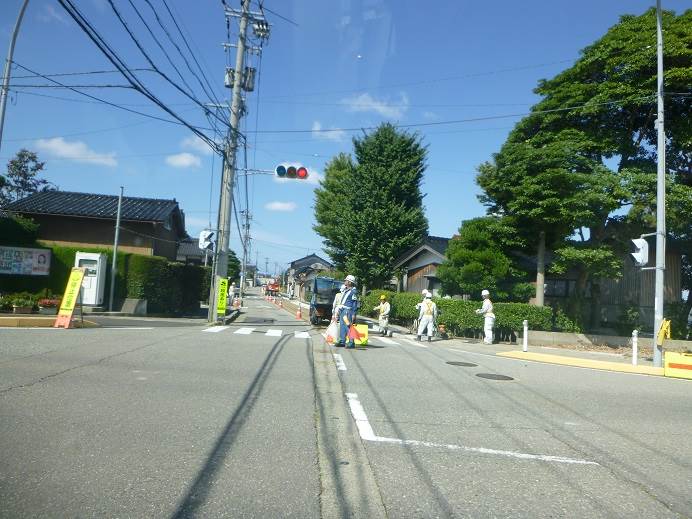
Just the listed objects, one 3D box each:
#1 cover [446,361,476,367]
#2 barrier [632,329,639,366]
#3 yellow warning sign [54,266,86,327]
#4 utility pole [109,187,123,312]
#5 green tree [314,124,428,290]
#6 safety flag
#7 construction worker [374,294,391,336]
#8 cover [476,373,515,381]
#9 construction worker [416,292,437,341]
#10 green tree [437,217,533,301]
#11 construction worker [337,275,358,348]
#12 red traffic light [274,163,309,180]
[{"bbox_3d":[2.426,2.191,10.500,0.650,0.030,0.650,3,-3,0],"label":"cover"},{"bbox_3d":[6.314,1.941,10.900,0.115,0.790,0.115,3,-3,0],"label":"barrier"},{"bbox_3d":[-7.488,1.048,13.647,0.520,1.640,0.460,1,-3,23],"label":"yellow warning sign"},{"bbox_3d":[-9.188,-0.390,20.000,0.130,5.000,0.130,3,-4,0],"label":"utility pole"},{"bbox_3d":[1.121,-1.639,22.510,4.800,8.910,4.800,3,-4,0],"label":"green tree"},{"bbox_3d":[0.216,1.765,12.000,0.380,0.400,0.140,3,-3,0],"label":"safety flag"},{"bbox_3d":[1.241,1.915,17.000,0.480,1.430,0.480,5,-4,-38],"label":"construction worker"},{"bbox_3d":[2.600,2.034,8.691,0.660,0.030,0.660,3,-4,0],"label":"cover"},{"bbox_3d":[2.545,1.834,15.800,0.640,1.580,0.450,3,-3,3],"label":"construction worker"},{"bbox_3d":[5.542,0.540,20.000,3.800,4.500,3.600,3,-3,0],"label":"green tree"},{"bbox_3d":[0.048,1.238,11.900,0.430,1.730,0.530,6,-5,-35],"label":"construction worker"},{"bbox_3d":[-1.814,-2.924,16.700,1.120,0.400,0.320,3,-4,-6],"label":"red traffic light"}]

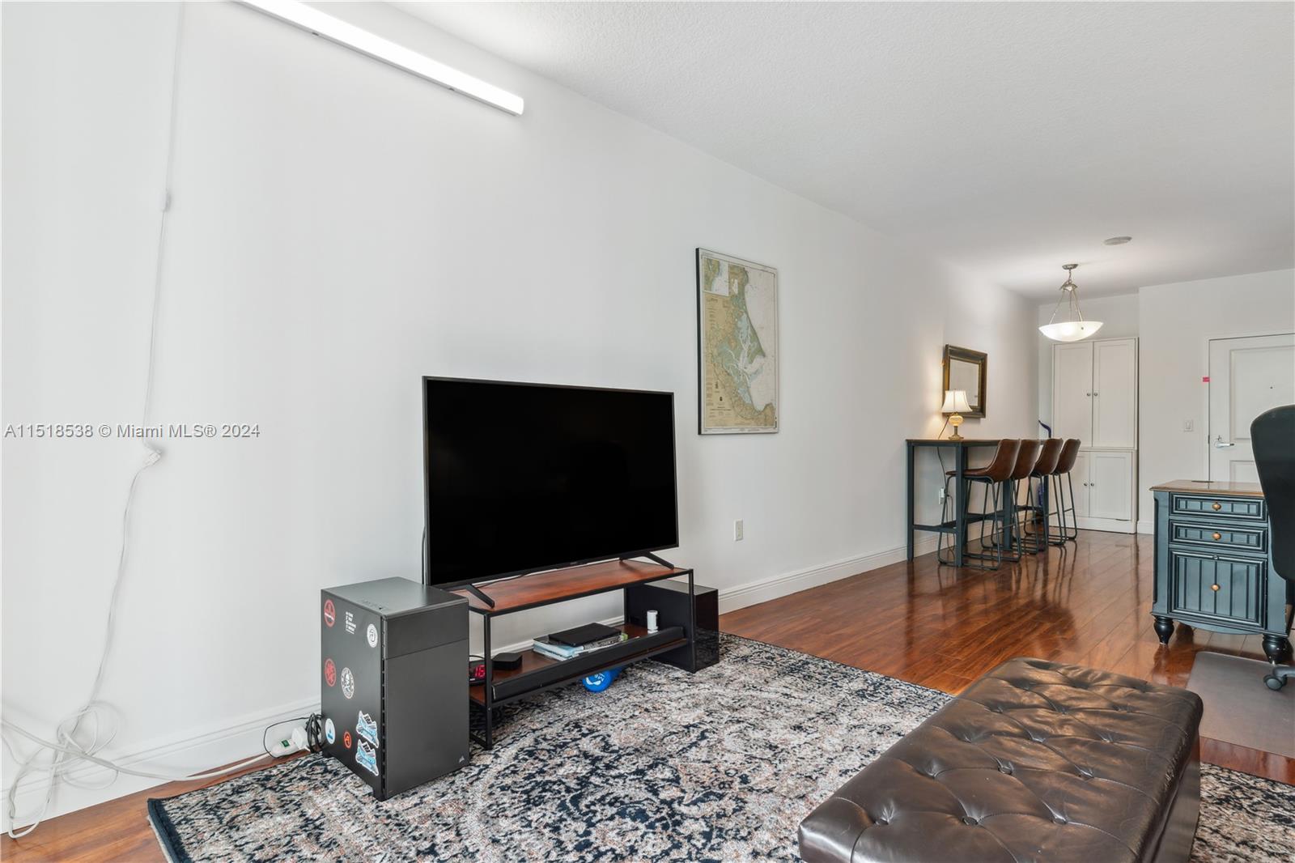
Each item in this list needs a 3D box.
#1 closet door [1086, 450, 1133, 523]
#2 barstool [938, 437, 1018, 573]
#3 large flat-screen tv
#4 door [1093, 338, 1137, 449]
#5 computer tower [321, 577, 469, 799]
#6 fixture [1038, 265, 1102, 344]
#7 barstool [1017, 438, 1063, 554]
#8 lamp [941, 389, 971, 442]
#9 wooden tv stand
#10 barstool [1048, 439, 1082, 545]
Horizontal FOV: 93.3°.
[{"bbox_3d":[5.198,0.606,6.854,0.033,0.748,0.396,0,0,-41],"label":"closet door"},{"bbox_3d":[2.832,0.589,5.253,0.484,1.062,0.522,0,0,-42],"label":"barstool"},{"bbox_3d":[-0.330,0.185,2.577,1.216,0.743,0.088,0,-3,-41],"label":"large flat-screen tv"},{"bbox_3d":[5.220,-0.419,6.835,0.033,1.204,0.396,0,0,-41],"label":"door"},{"bbox_3d":[-0.837,0.810,2.025,0.446,0.541,0.273,0,0,41],"label":"computer tower"},{"bbox_3d":[4.175,-1.277,6.044,0.522,0.759,0.522,0,0,-42],"label":"fixture"},{"bbox_3d":[3.776,0.594,6.112,0.484,1.062,0.522,0,0,-42],"label":"barstool"},{"bbox_3d":[2.760,-0.150,5.468,0.247,0.457,0.247,0,0,-42],"label":"lamp"},{"bbox_3d":[-0.319,0.856,2.596,1.023,0.462,0.440,0,0,-42],"label":"wooden tv stand"},{"bbox_3d":[4.248,0.597,6.541,0.484,1.062,0.522,0,0,-42],"label":"barstool"}]

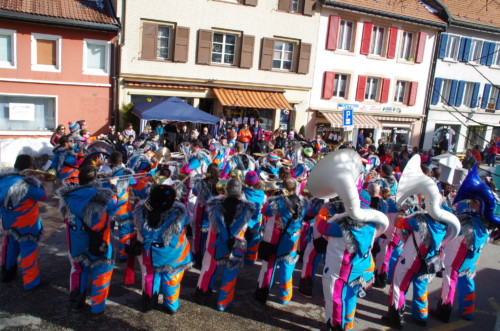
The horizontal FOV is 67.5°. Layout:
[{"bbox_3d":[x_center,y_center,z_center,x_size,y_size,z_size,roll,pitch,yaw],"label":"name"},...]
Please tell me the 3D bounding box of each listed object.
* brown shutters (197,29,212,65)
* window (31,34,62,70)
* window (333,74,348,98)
[{"bbox_3d":[-2.010,-5.261,16.704,0.604,1.500,0.060,-1,13,-23],"label":"brown shutters"},{"bbox_3d":[-7.975,-4.397,14.711,1.047,1.402,0.150,0,10,-27],"label":"window"},{"bbox_3d":[5.080,-4.462,20.966,0.992,1.247,0.120,0,10,-25],"label":"window"}]

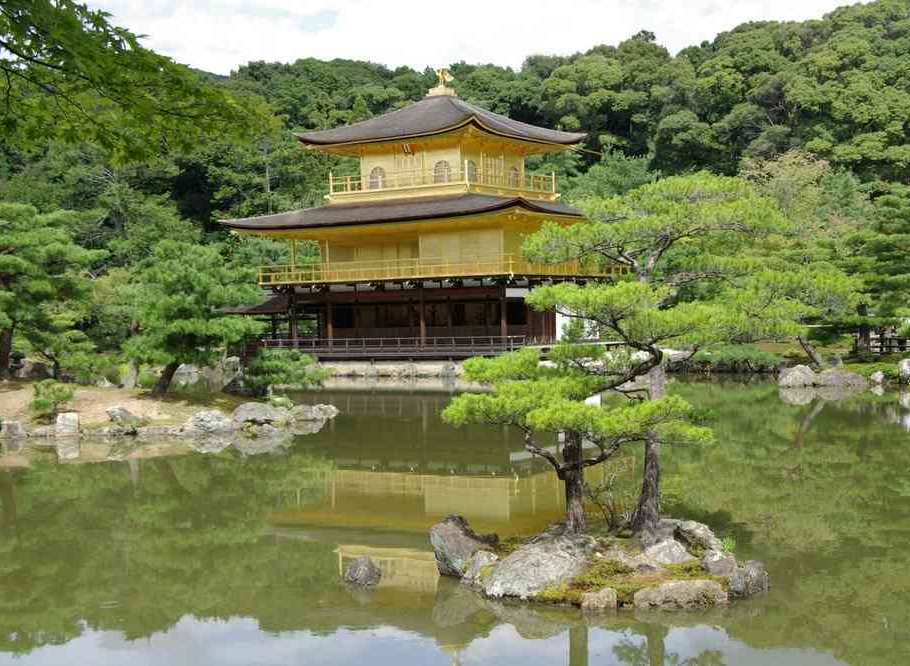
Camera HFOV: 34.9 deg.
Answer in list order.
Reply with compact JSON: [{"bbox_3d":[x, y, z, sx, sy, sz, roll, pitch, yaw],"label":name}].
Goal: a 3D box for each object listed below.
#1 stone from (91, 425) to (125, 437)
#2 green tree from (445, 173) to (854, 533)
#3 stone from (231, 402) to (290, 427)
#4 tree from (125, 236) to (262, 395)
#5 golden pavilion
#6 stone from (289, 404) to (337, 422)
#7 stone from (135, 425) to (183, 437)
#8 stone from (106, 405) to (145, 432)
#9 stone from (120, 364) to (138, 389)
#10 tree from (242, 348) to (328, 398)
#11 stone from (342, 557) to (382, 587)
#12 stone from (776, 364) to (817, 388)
[{"bbox_3d":[-7.871,2.215,32.850,0.707,0.251,0.450,-1,1,-14],"label":"stone"},{"bbox_3d":[2.018,0.202,15.000,4.100,3.650,3.300,-1,1,8],"label":"green tree"},{"bbox_3d":[-4.559,1.937,34.000,1.420,0.576,1.000,-1,1,-8],"label":"stone"},{"bbox_3d":[-6.376,-0.390,35.200,3.302,3.666,3.200,-1,1,-10],"label":"tree"},{"bbox_3d":[-0.475,-5.584,68.263,16.283,13.678,13.101,-1,1,34],"label":"golden pavilion"},{"bbox_3d":[-3.544,1.996,36.100,1.217,0.396,0.750,-1,1,-6],"label":"stone"},{"bbox_3d":[-6.973,2.293,34.006,1.129,0.282,0.600,-2,1,-12],"label":"stone"},{"bbox_3d":[-7.576,1.933,33.300,0.876,0.463,0.600,-1,1,-13],"label":"stone"},{"bbox_3d":[-10.216,1.365,45.379,0.565,0.753,0.500,-2,1,-13],"label":"stone"},{"bbox_3d":[-4.993,1.193,42.594,2.533,1.385,2.000,-1,1,-7],"label":"tree"},{"bbox_3d":[-0.867,2.227,13.550,0.355,0.242,0.300,-1,1,-4],"label":"stone"},{"bbox_3d":[11.564,1.469,48.820,1.418,0.760,1.100,-1,1,13],"label":"stone"}]

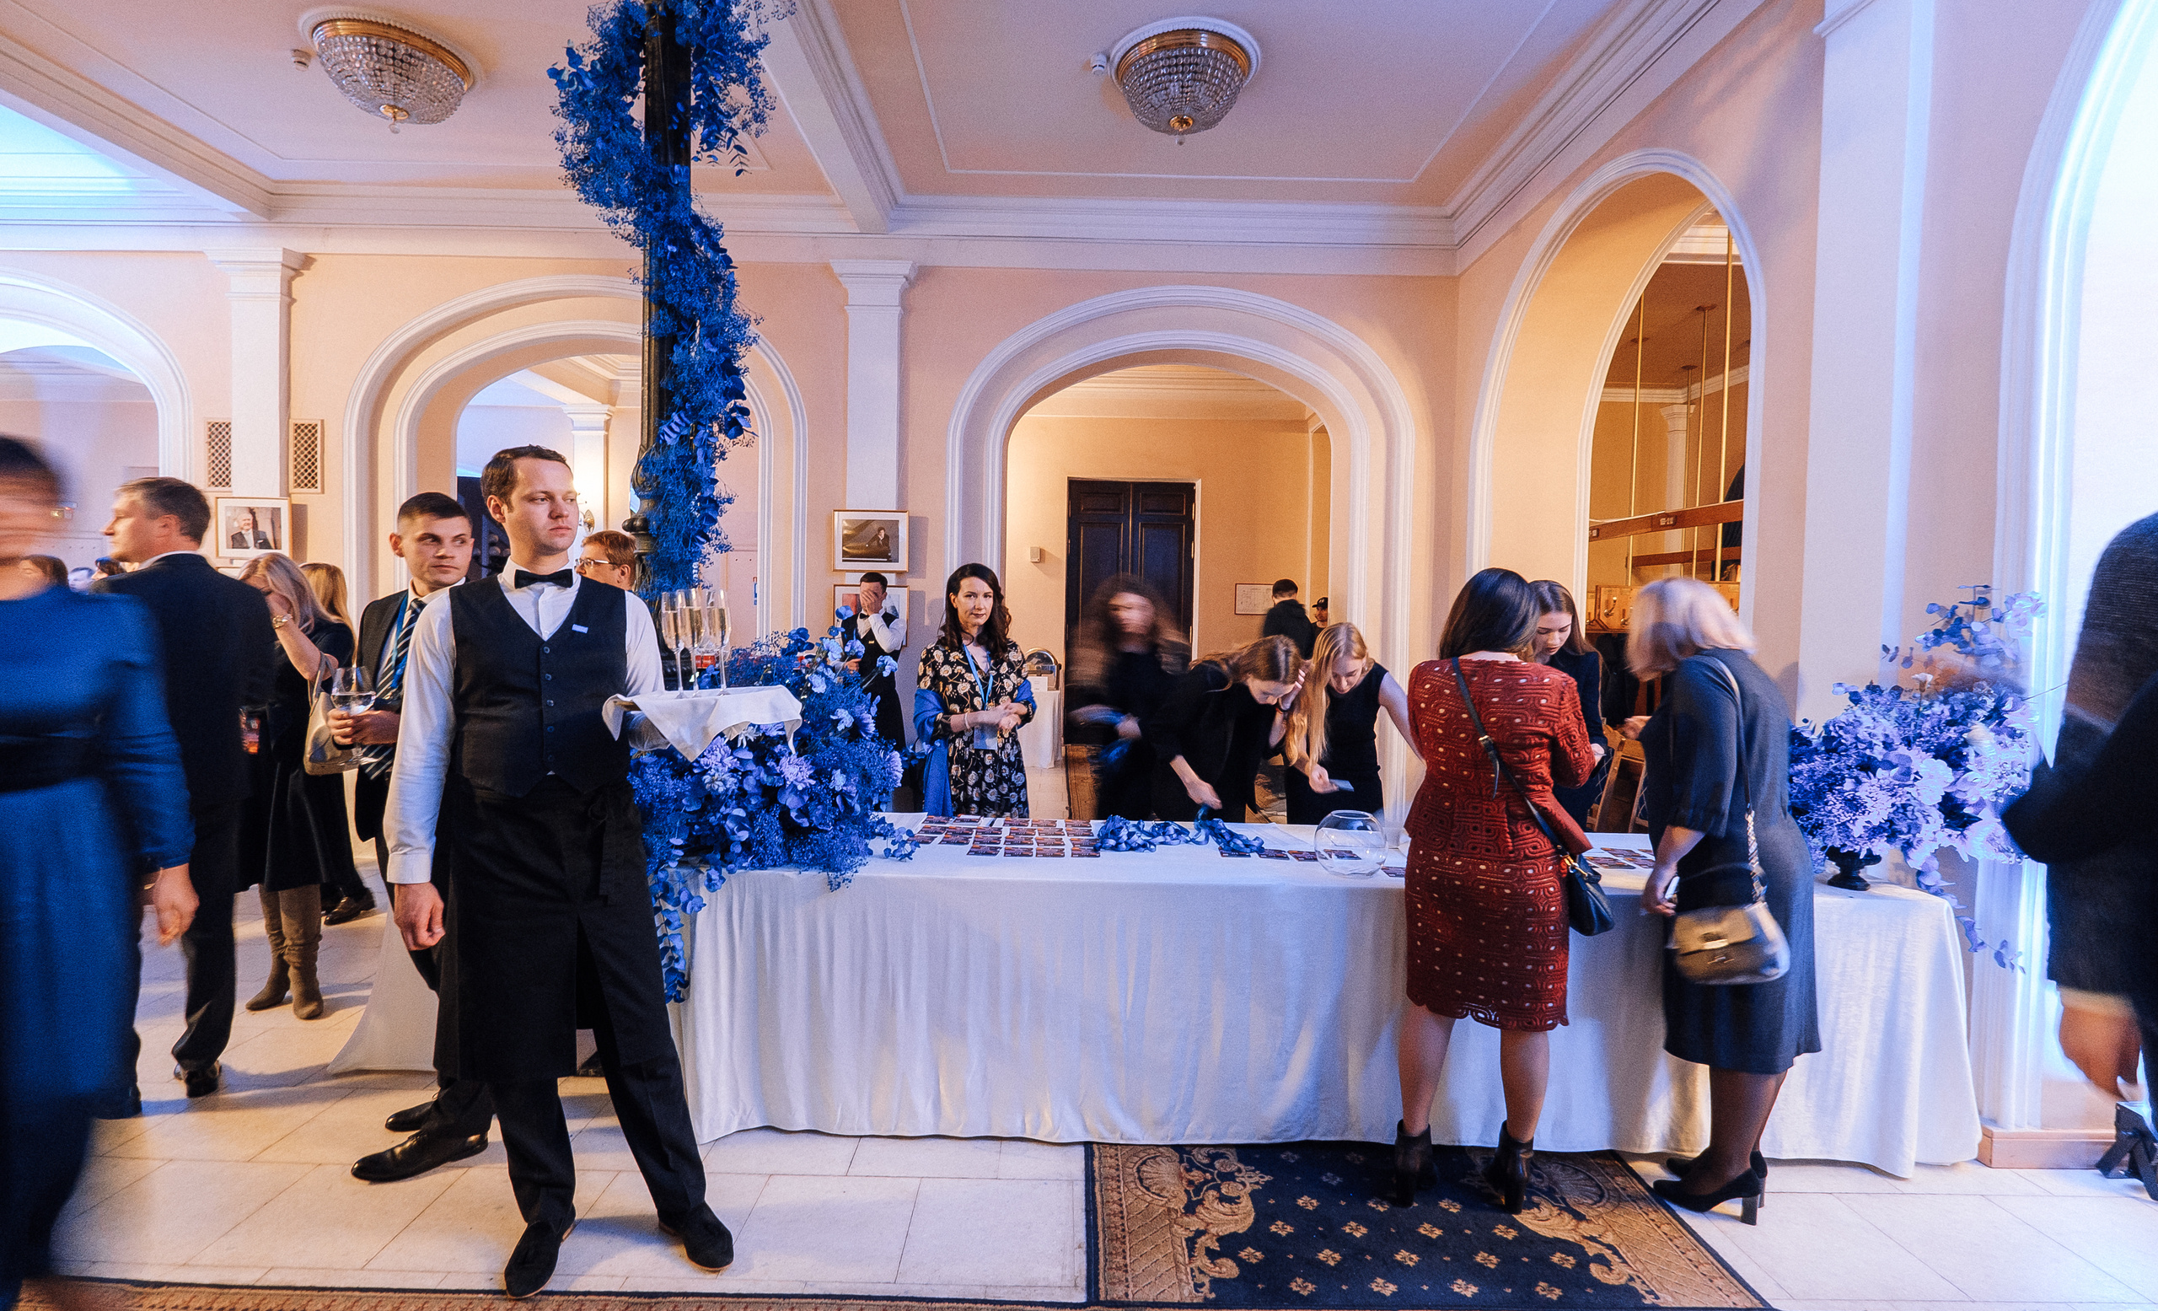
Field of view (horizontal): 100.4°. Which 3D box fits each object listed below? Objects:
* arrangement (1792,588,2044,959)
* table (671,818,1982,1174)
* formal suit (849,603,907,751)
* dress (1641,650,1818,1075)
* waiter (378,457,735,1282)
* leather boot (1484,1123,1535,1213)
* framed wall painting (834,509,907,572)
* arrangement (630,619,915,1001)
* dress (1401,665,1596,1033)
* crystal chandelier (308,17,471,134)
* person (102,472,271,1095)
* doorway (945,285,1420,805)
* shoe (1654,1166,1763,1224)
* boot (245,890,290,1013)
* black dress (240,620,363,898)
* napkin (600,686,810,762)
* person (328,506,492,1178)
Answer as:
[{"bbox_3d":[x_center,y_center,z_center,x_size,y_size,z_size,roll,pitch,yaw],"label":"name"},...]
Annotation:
[{"bbox_3d":[2.195,0.320,2.481,0.620,1.000,0.540,1,2,0],"label":"arrangement"},{"bbox_3d":[0.668,0.987,2.914,3.540,0.730,0.820,1,3,2],"label":"table"},{"bbox_3d":[-1.298,0.433,5.732,0.480,1.480,0.320,1,2,10],"label":"formal suit"},{"bbox_3d":[1.620,0.521,2.254,0.420,1.100,0.430,4,4,43],"label":"dress"},{"bbox_3d":[-1.118,0.454,1.970,0.630,1.820,0.460,0,3,-27],"label":"waiter"},{"bbox_3d":[1.085,1.269,2.345,0.095,0.235,0.250,1,2,3],"label":"leather boot"},{"bbox_3d":[-1.404,-0.772,6.084,0.510,0.420,0.035,1,2,0],"label":"framed wall painting"},{"bbox_3d":[-0.942,0.465,2.852,0.950,1.120,0.750,1,3,0],"label":"arrangement"},{"bbox_3d":[1.083,0.465,2.388,0.450,0.920,0.350,2,3,27],"label":"dress"},{"bbox_3d":[-3.410,-2.787,4.479,0.630,0.380,0.630,1,2,0],"label":"crystal chandelier"},{"bbox_3d":[-2.719,0.402,2.707,0.430,1.860,0.510,2,2,34],"label":"person"},{"bbox_3d":[0.699,-0.644,6.199,3.240,3.670,0.420,1,3,0],"label":"doorway"},{"bbox_3d":[1.572,1.326,2.266,0.235,0.145,0.085,2,3,28],"label":"shoe"},{"bbox_3d":[-3.005,1.057,3.372,0.120,0.440,0.260,1,2,0],"label":"boot"},{"bbox_3d":[-2.782,0.367,3.231,0.430,0.990,0.340,2,3,26],"label":"black dress"},{"bbox_3d":[-0.770,0.132,1.871,0.390,0.140,0.340,1,2,0],"label":"napkin"},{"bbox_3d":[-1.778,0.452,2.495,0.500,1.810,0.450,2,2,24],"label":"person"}]

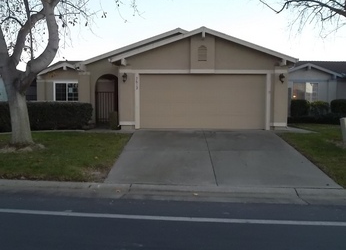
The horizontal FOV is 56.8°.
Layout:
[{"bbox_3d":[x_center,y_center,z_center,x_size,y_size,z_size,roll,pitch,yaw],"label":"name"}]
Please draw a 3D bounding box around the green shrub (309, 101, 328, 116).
[{"bbox_3d":[7.516,-0.783,16.500,0.980,0.880,0.900,0,5,2],"label":"green shrub"}]

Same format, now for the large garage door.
[{"bbox_3d":[1.177,-0.914,12.350,4.880,2.130,0.100,0,5,2],"label":"large garage door"}]

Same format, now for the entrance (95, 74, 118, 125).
[{"bbox_3d":[-2.813,-1.075,13.600,1.050,2.200,0.300,0,5,2],"label":"entrance"}]

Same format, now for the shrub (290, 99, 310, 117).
[{"bbox_3d":[6.492,-0.789,16.300,0.980,1.000,0.950,0,5,2],"label":"shrub"}]

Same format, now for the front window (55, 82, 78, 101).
[{"bbox_3d":[-6.066,-1.915,18.300,1.420,1.130,0.120,0,5,2],"label":"front window"}]

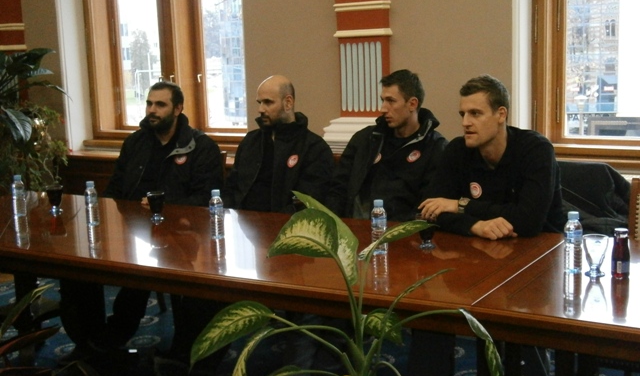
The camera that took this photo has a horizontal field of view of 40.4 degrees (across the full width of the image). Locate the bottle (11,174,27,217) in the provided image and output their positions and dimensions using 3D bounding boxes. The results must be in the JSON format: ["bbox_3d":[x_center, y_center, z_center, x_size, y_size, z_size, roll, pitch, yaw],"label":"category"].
[{"bbox_3d":[-1.354,0.035,3.910,0.053,0.181,0.053,3,11,32],"label":"bottle"}]

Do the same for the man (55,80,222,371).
[{"bbox_3d":[-0.799,0.137,4.319,0.600,1.330,0.720,2,10,27],"label":"man"}]

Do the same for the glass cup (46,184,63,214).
[{"bbox_3d":[-1.201,0.056,3.925,0.075,0.124,0.075,-2,9,0],"label":"glass cup"}]

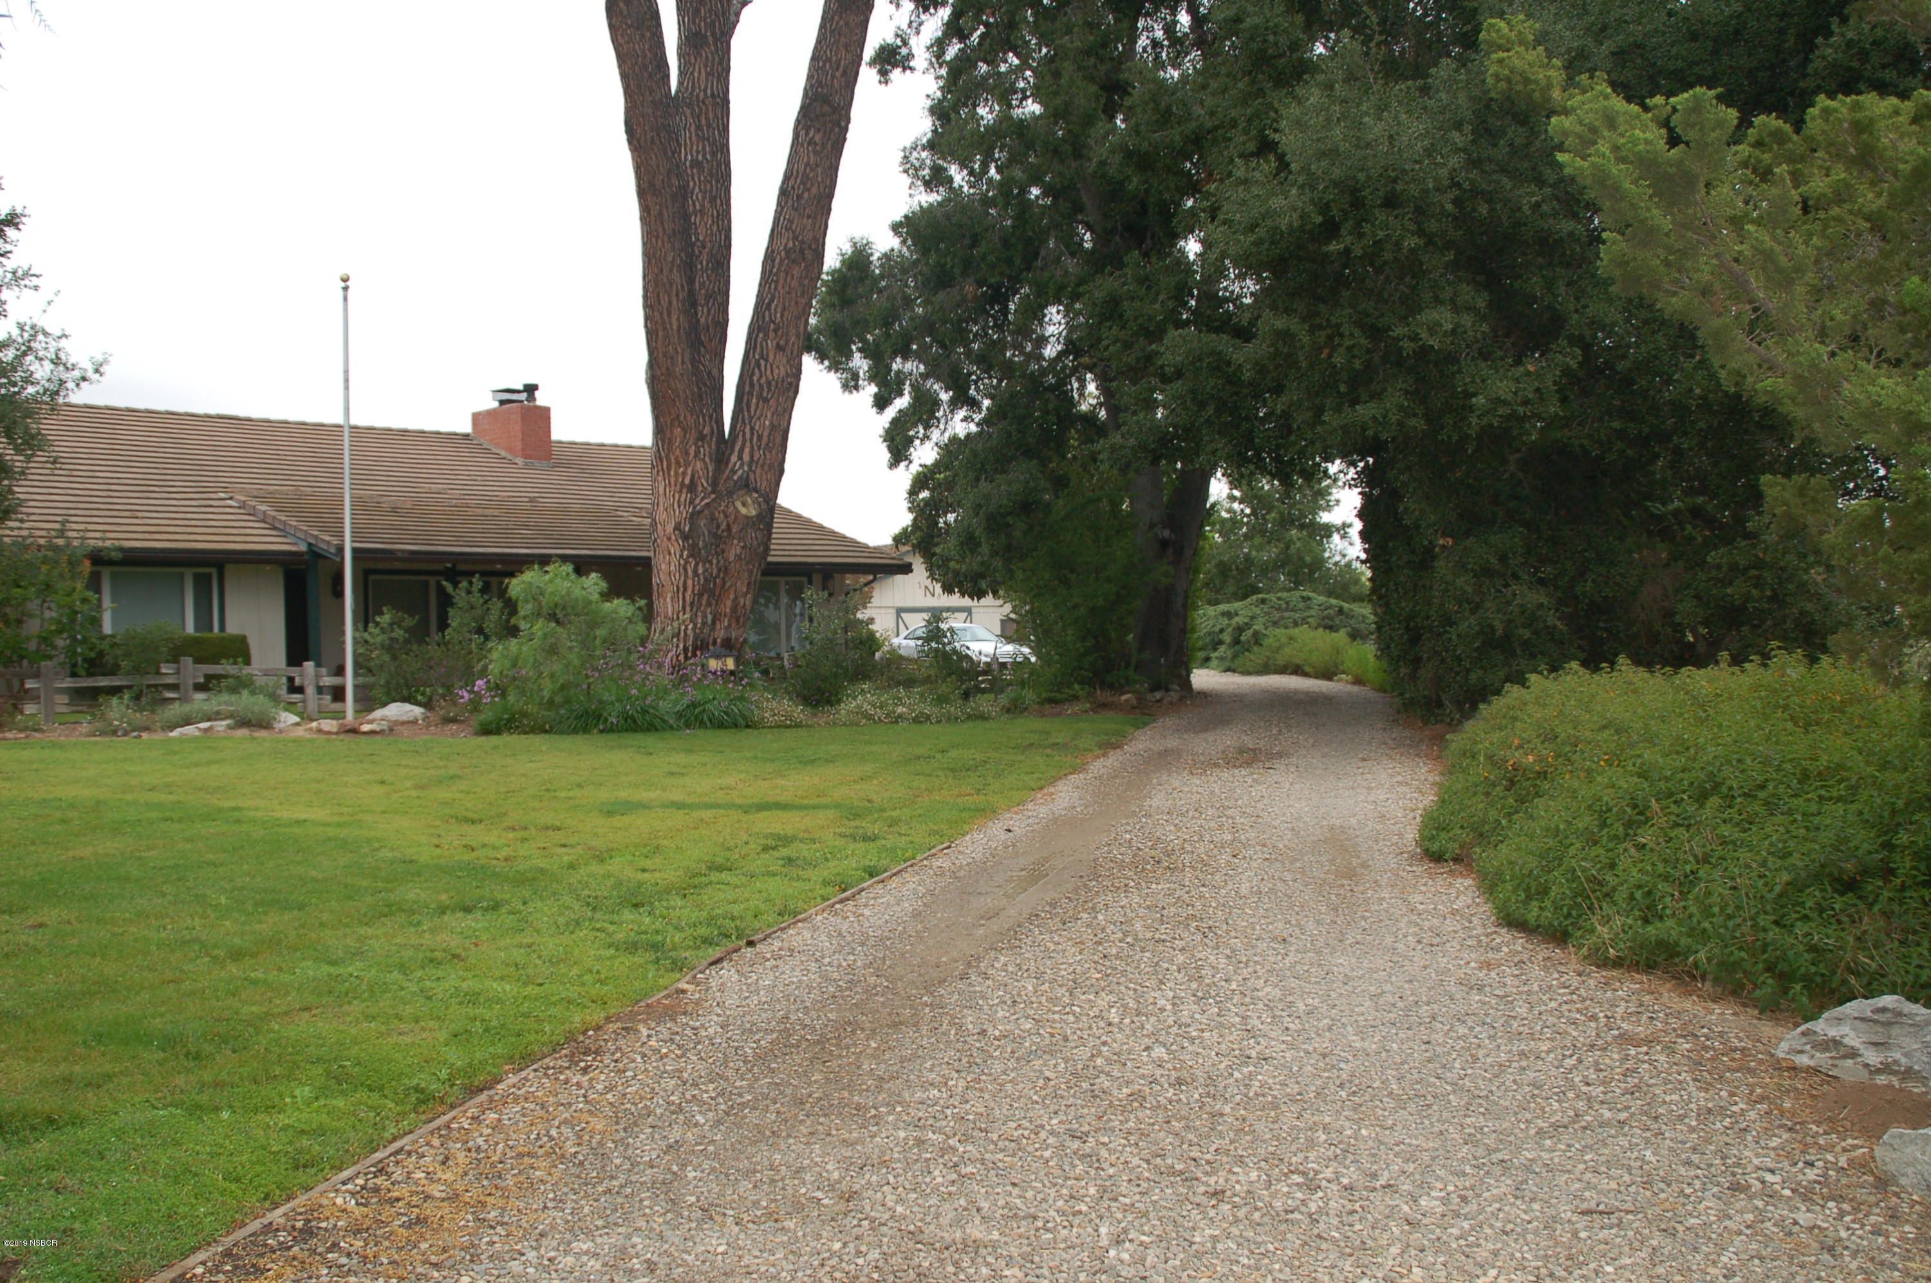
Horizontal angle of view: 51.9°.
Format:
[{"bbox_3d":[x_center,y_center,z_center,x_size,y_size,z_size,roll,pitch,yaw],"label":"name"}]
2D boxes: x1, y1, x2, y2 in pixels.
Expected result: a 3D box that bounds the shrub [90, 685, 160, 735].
[{"bbox_3d":[-10.425,0.813,24.600,0.850,0.560,0.750,0,1,-3],"label":"shrub"}]

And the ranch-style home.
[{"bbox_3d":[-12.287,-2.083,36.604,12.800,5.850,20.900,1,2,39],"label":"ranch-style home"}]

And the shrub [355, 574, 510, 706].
[{"bbox_3d":[-7.665,0.023,28.500,2.200,1.950,1.800,-1,1,-17],"label":"shrub"}]

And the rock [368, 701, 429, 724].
[{"bbox_3d":[-7.563,0.908,26.400,0.800,0.270,0.550,0,1,-6],"label":"rock"}]

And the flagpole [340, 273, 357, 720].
[{"bbox_3d":[-8.274,-1.969,26.600,0.120,6.020,0.120,0,1,0],"label":"flagpole"}]

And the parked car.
[{"bbox_3d":[-0.148,0.093,55.500,1.800,1.430,4.650,-1,2,-41],"label":"parked car"}]

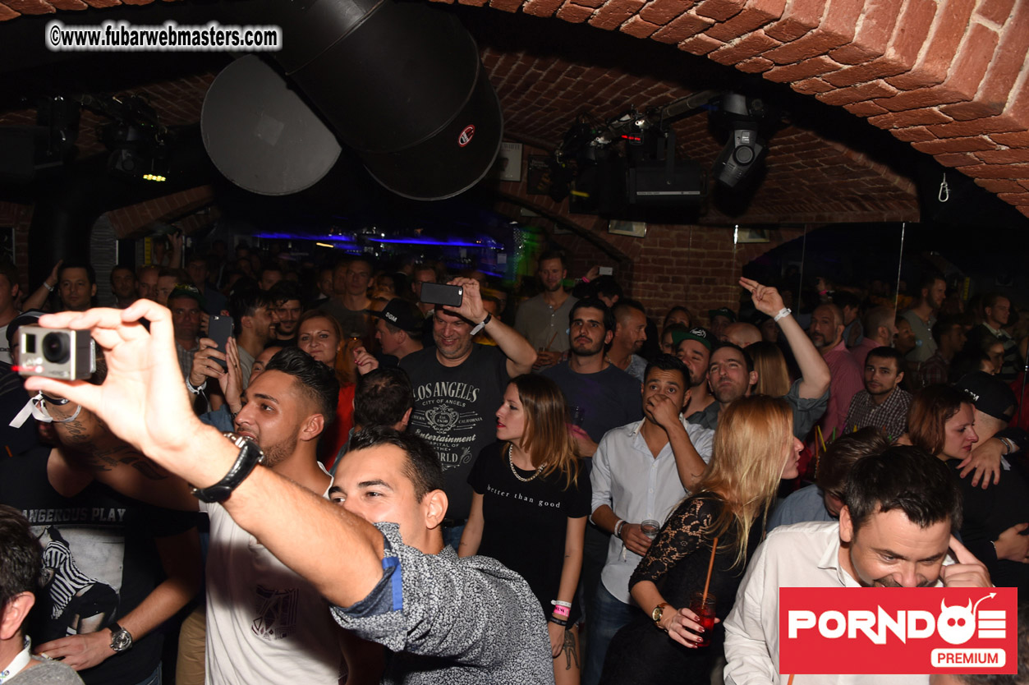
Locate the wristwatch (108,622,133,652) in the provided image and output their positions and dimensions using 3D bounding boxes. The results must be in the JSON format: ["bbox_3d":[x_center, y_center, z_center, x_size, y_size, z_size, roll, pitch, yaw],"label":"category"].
[{"bbox_3d":[-0.943,0.701,1.912,0.048,0.065,0.050,-37,15,-32],"label":"wristwatch"}]

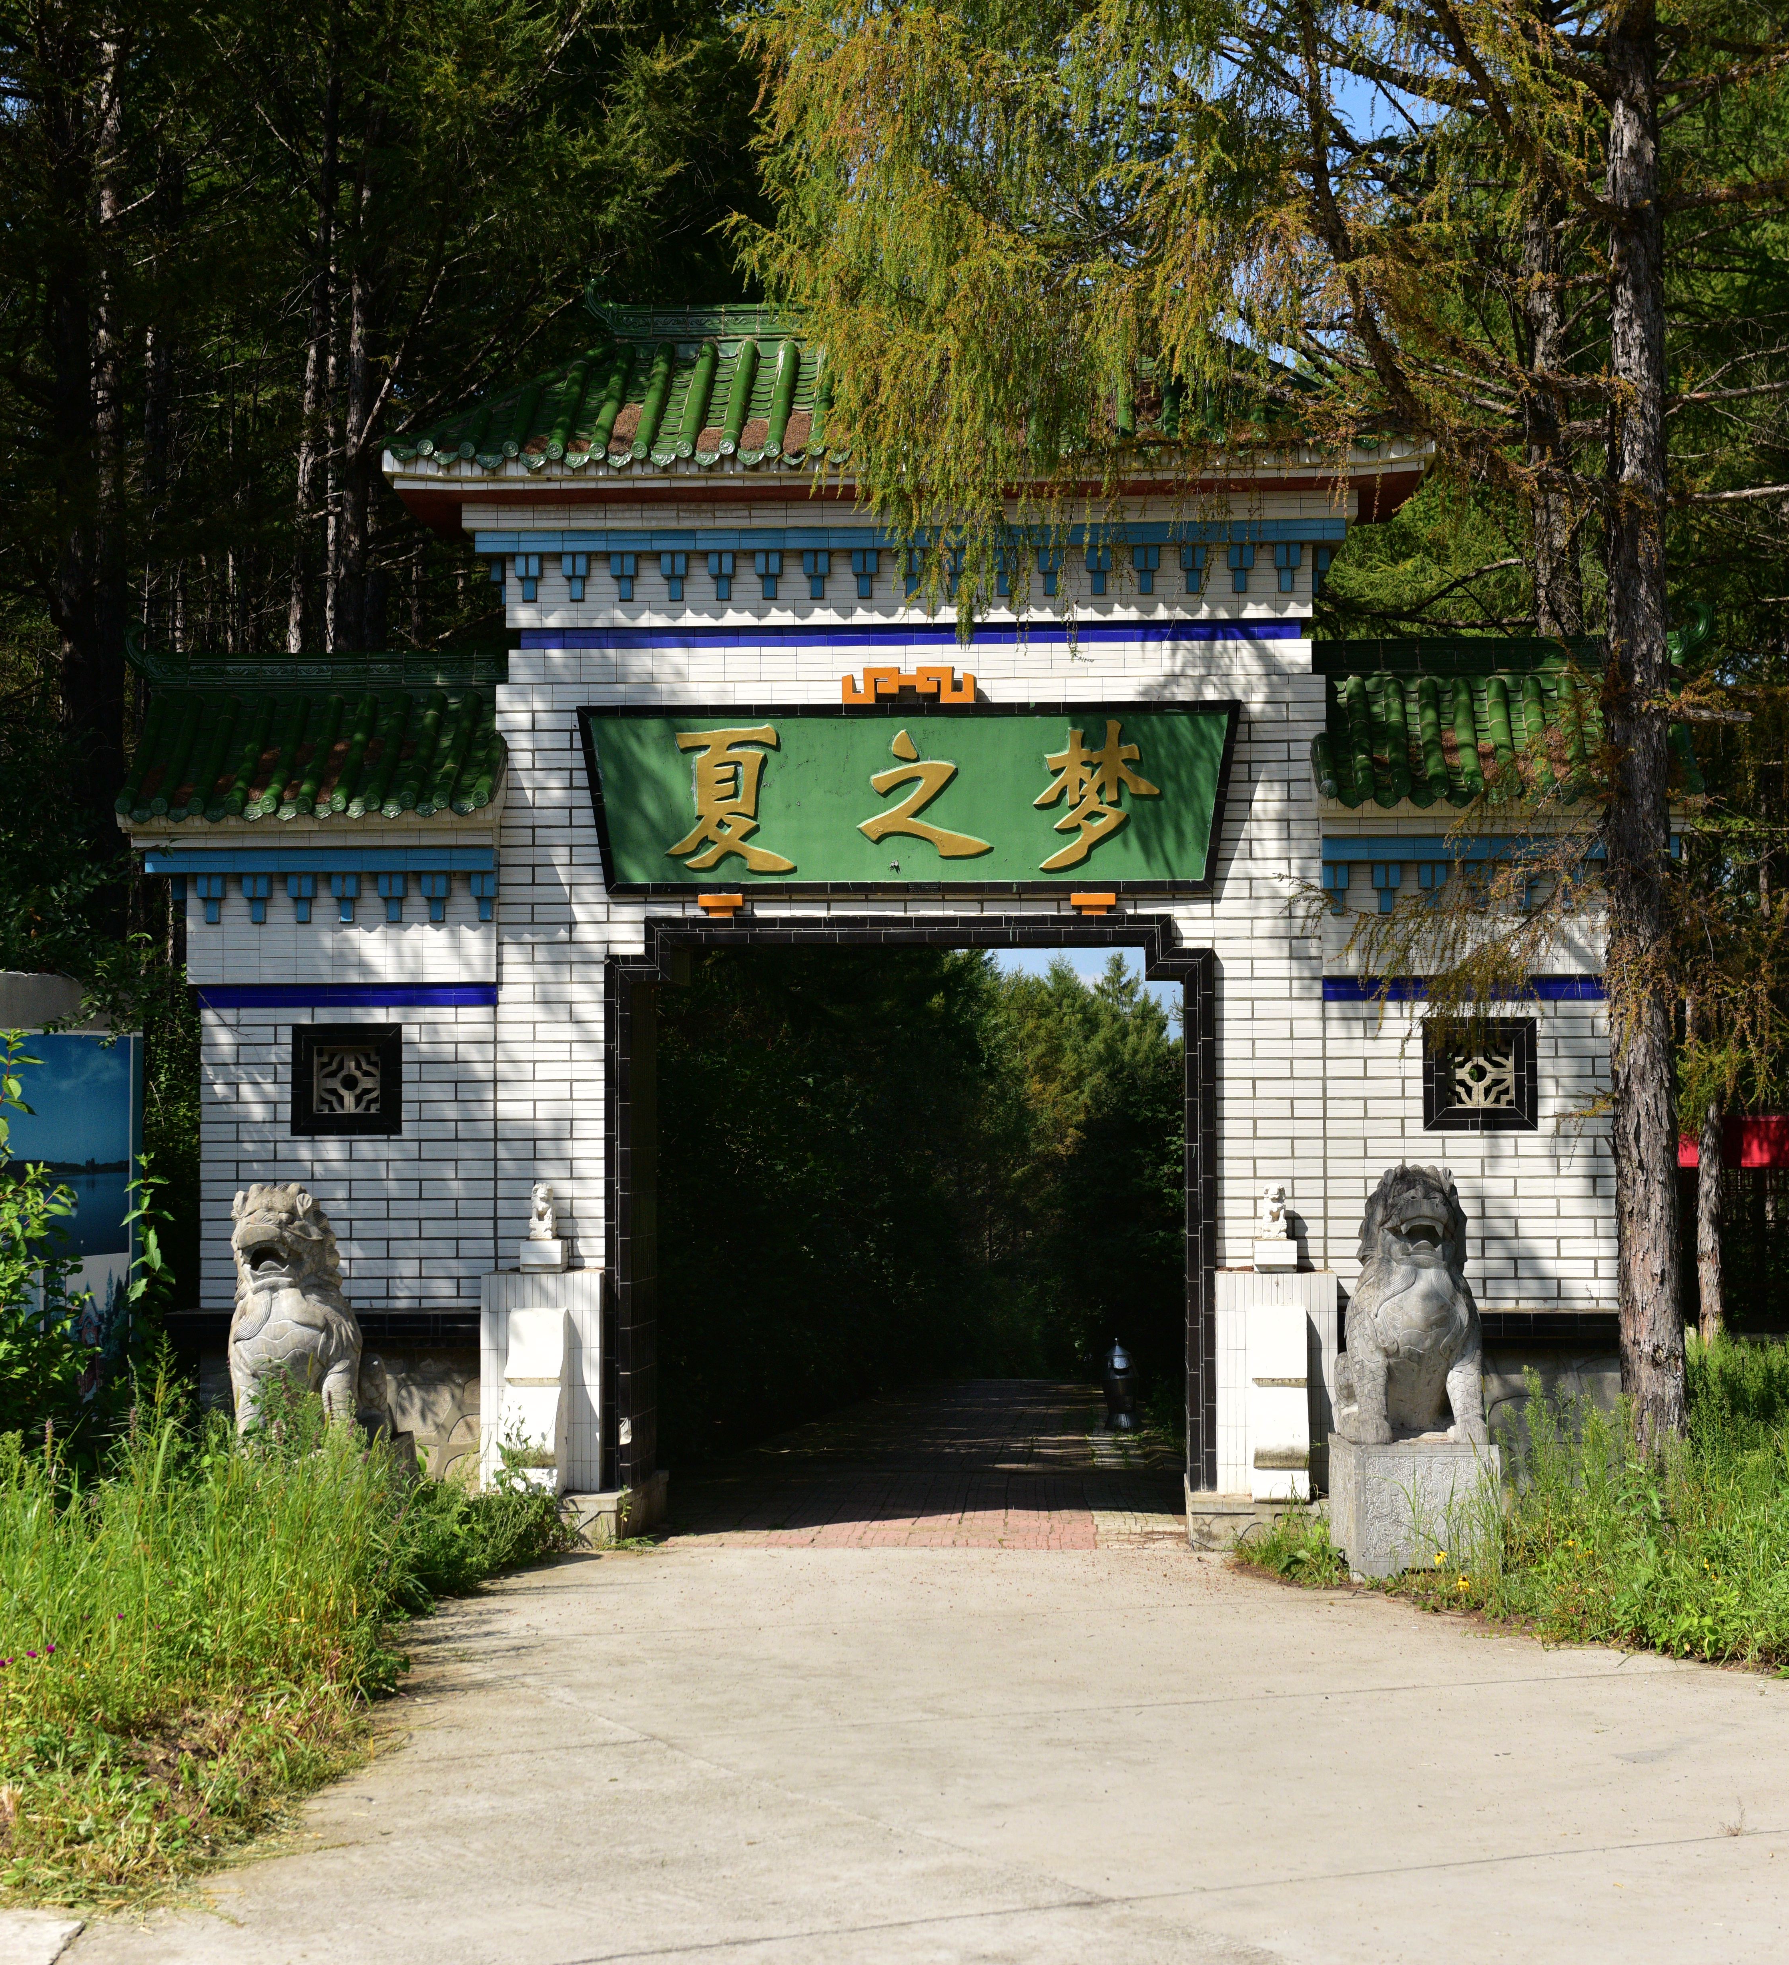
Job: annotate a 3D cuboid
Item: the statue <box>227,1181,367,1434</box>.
[{"bbox_3d":[-2.958,1.681,16.600,0.670,1.340,0.780,0,-1,11],"label":"statue"}]

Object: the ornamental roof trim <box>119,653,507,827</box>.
[{"bbox_3d":[-3.114,-1.352,18.535,2.150,1.018,1.420,0,-1,5],"label":"ornamental roof trim"}]

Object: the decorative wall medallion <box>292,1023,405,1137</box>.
[{"bbox_3d":[-3.011,0.545,18.157,0.634,0.617,0.140,0,-1,5],"label":"decorative wall medallion"}]

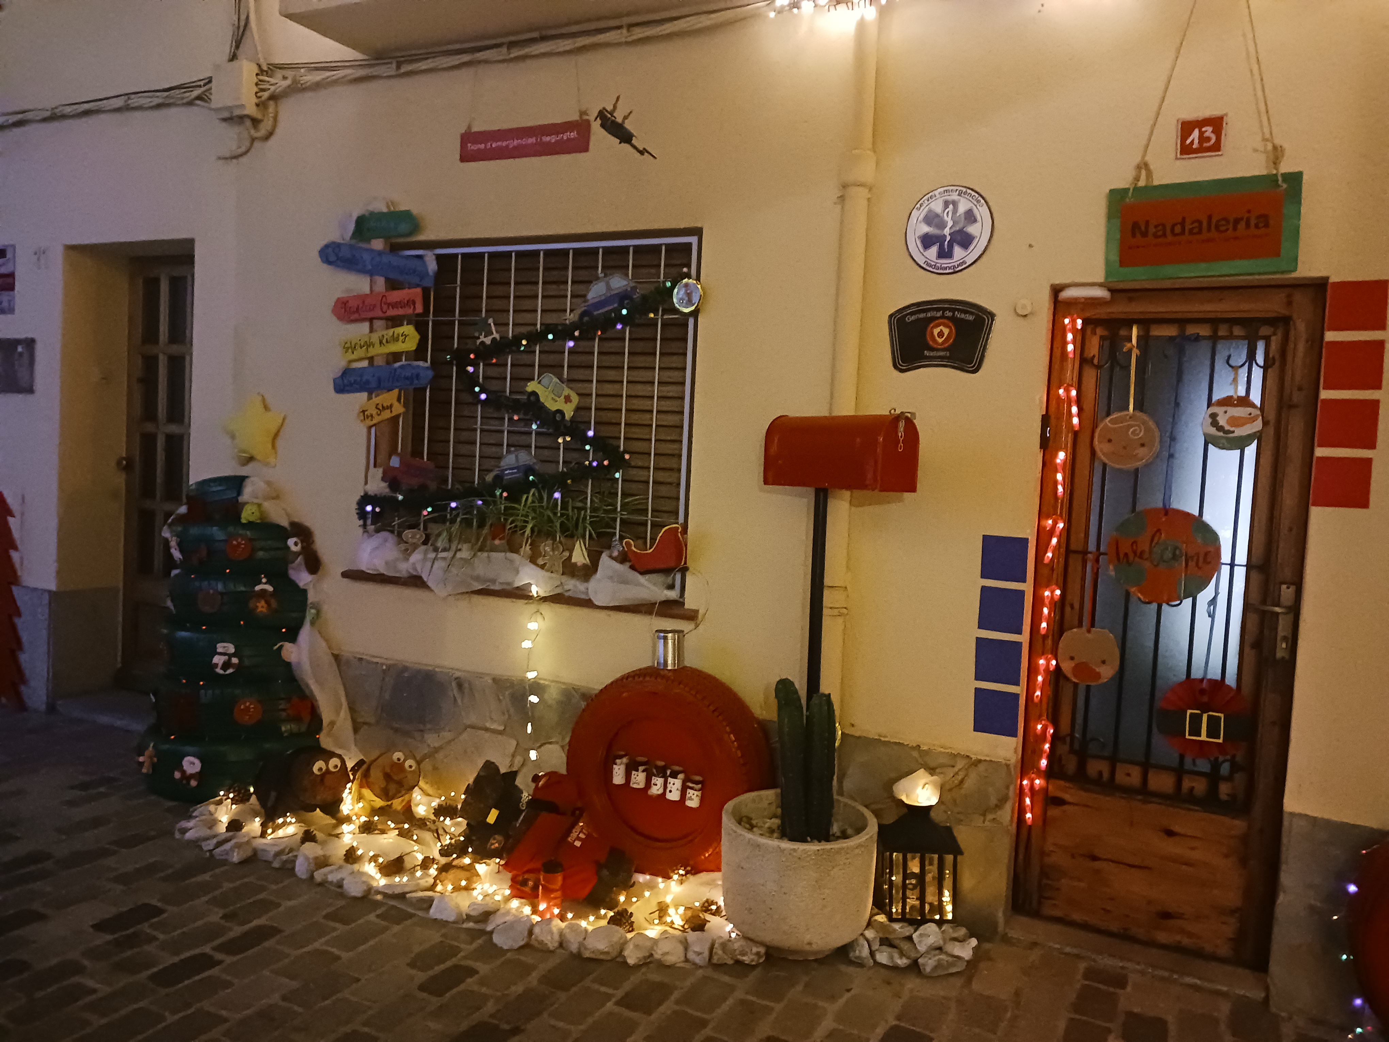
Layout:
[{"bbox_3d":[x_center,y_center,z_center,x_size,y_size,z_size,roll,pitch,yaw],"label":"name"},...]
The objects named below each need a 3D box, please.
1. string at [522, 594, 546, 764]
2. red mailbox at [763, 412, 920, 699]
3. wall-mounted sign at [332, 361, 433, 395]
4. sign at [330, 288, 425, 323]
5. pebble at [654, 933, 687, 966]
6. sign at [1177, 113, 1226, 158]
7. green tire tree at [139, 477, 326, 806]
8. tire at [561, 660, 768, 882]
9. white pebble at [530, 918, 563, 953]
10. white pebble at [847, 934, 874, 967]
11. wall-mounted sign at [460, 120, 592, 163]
[{"bbox_3d":[-0.624,0.622,4.164,0.095,0.620,0.045,4,4,26],"label":"string"},{"bbox_3d":[0.413,0.347,3.321,0.167,1.346,0.477,0,4,-39],"label":"red mailbox"},{"bbox_3d":[-1.226,-0.562,4.286,0.507,0.092,0.020,-1,2,26],"label":"wall-mounted sign"},{"bbox_3d":[-1.252,-0.849,4.286,0.463,0.097,0.018,0,2,26],"label":"sign"},{"bbox_3d":[-0.070,1.226,3.099,0.092,0.088,0.090,3,4,0],"label":"pebble"},{"bbox_3d":[1.473,-1.115,3.152,0.128,0.114,0.012,4,4,25],"label":"sign"},{"bbox_3d":[-1.925,0.485,4.521,0.680,1.330,0.680,4,4,26],"label":"green tire tree"},{"bbox_3d":[-0.096,0.842,3.670,0.663,0.663,0.206,4,2,27],"label":"tire"},{"bbox_3d":[-0.453,1.267,3.325,0.105,0.085,0.095,2,4,-7],"label":"white pebble"},{"bbox_3d":[0.504,1.307,3.300,0.085,0.080,0.090,3,4,10],"label":"white pebble"},{"bbox_3d":[-0.628,-1.396,3.995,0.570,0.111,0.012,5,4,25],"label":"wall-mounted sign"}]

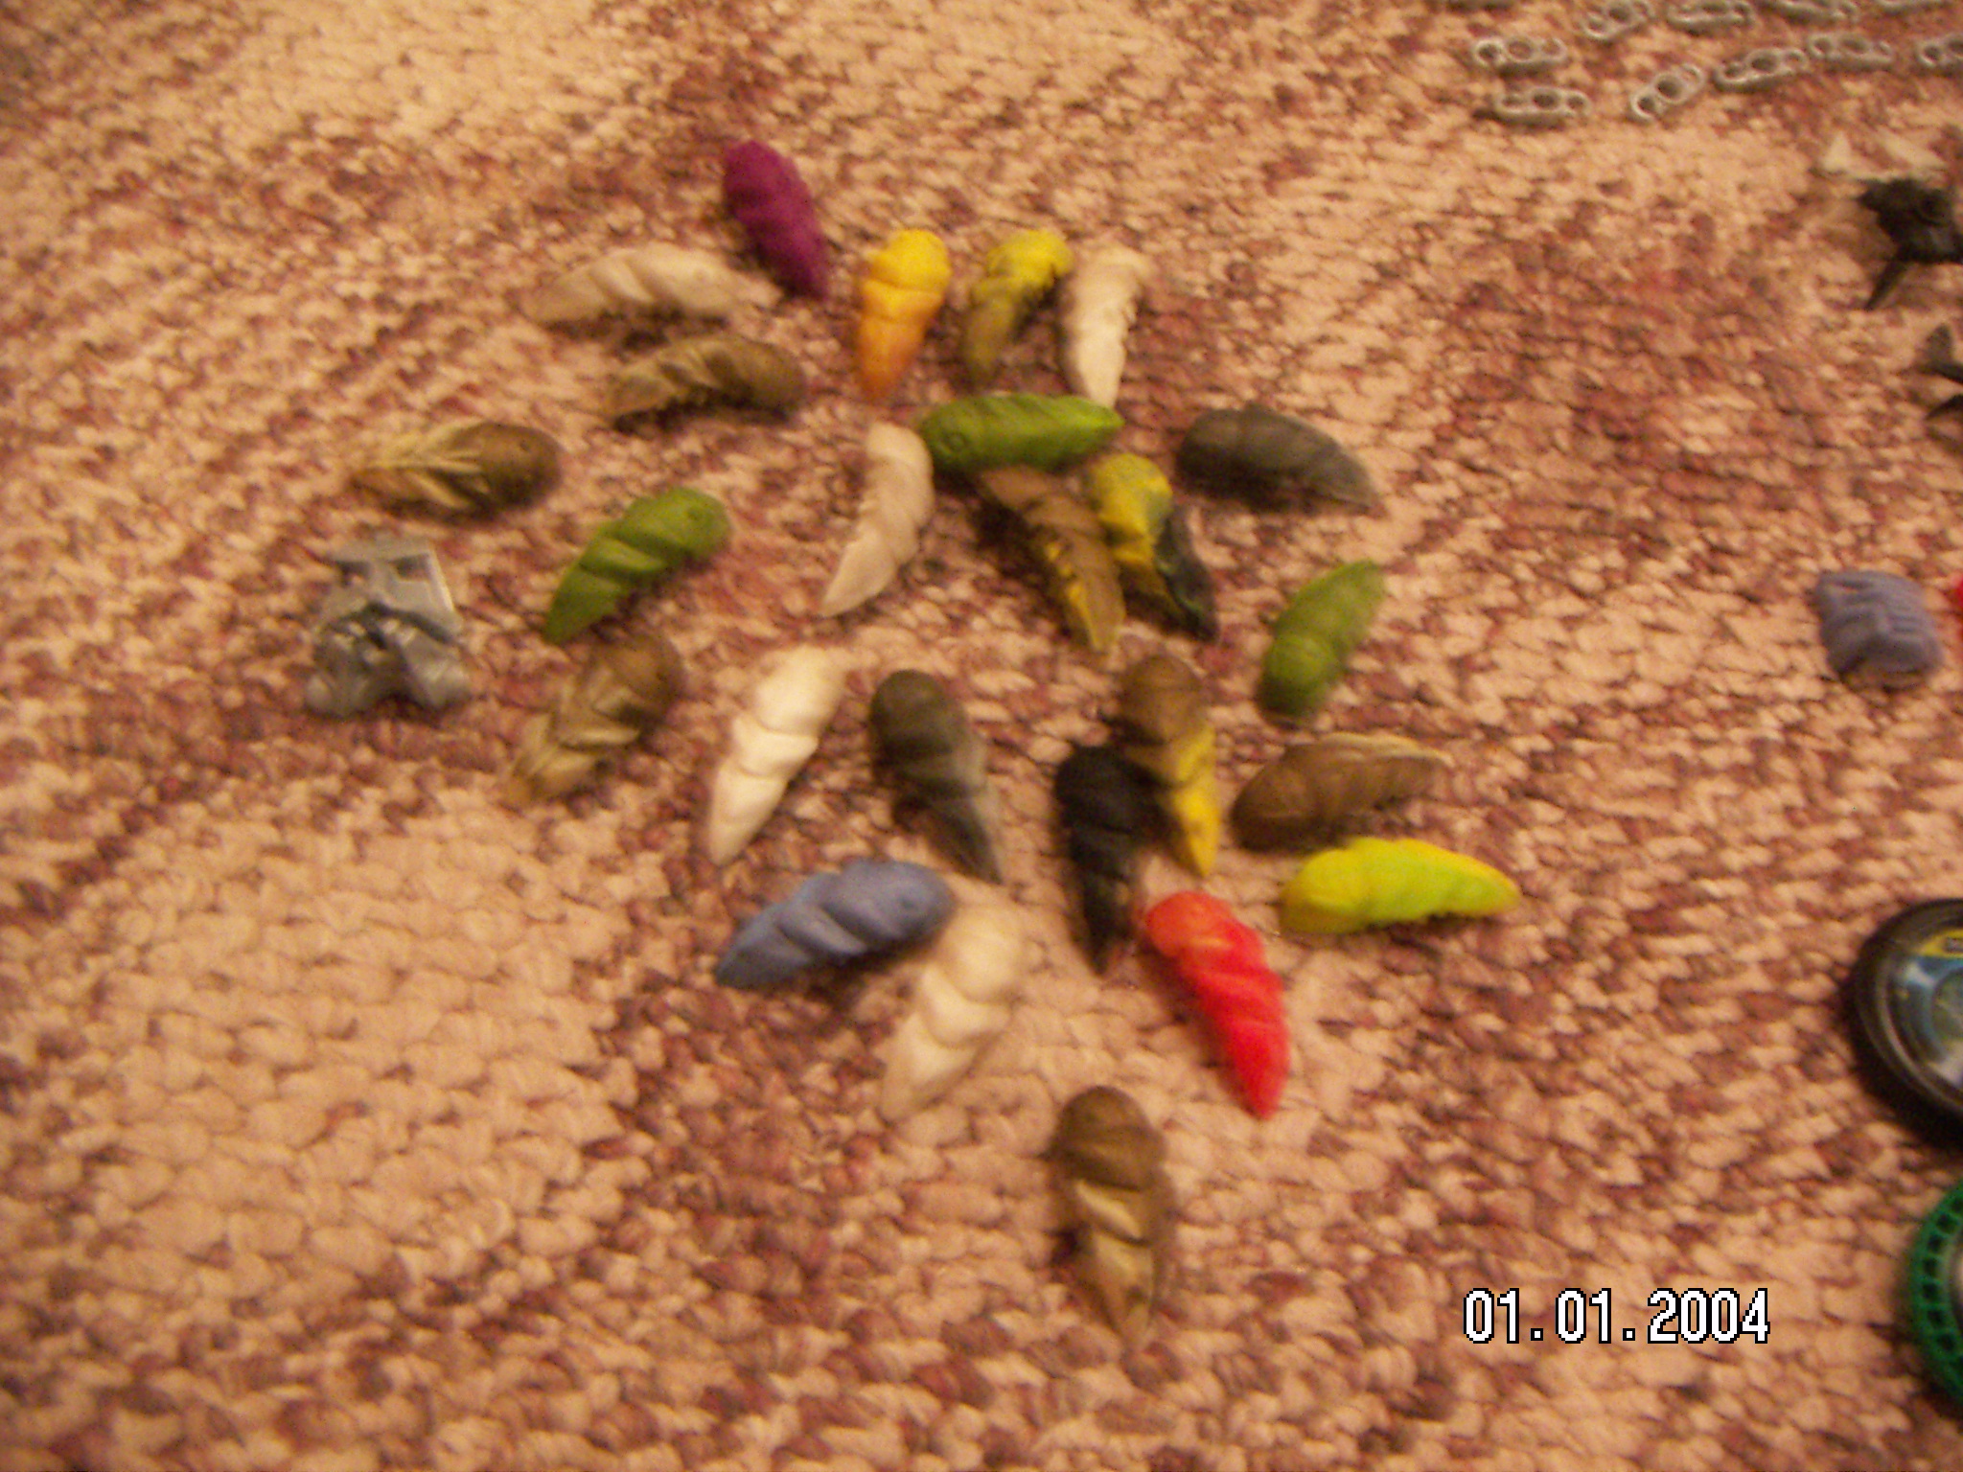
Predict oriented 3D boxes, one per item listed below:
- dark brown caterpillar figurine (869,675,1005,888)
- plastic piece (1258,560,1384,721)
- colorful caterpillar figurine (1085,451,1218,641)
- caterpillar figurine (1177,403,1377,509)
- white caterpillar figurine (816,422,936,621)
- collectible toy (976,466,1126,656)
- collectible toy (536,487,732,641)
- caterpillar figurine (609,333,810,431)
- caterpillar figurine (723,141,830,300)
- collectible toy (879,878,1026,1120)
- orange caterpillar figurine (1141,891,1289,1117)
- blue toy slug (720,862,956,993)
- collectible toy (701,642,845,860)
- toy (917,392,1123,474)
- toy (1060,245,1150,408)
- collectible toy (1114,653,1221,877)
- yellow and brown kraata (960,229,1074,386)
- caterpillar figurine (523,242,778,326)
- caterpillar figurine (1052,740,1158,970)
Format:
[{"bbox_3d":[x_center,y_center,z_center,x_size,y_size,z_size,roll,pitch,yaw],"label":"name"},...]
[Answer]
[{"bbox_3d":[-0.009,0.007,0.409,0.018,0.015,0.046,-20,62,-12],"label":"dark brown caterpillar figurine"},{"bbox_3d":[0.080,-0.024,0.464,0.017,0.015,0.051,27,62,16],"label":"plastic piece"},{"bbox_3d":[0.037,-0.041,0.437,0.017,0.015,0.046,-18,62,-11],"label":"colorful caterpillar figurine"},{"bbox_3d":[0.071,-0.067,0.491,0.050,0.015,0.017,13,59,8],"label":"caterpillar figurine"},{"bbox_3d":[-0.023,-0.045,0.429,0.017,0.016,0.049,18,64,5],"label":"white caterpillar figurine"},{"bbox_3d":[0.016,-0.040,0.435,0.017,0.016,0.047,-22,62,-12],"label":"collectible toy"},{"bbox_3d":[-0.074,-0.037,0.433,0.046,0.015,0.017,-35,66,-19],"label":"collectible toy"},{"bbox_3d":[-0.068,-0.088,0.504,0.051,0.015,0.017,-12,59,-8],"label":"caterpillar figurine"},{"bbox_3d":[-0.046,-0.117,0.464,0.018,0.016,0.048,-21,67,-14],"label":"caterpillar figurine"},{"bbox_3d":[-0.007,0.053,0.416,0.017,0.015,0.053,22,61,13],"label":"collectible toy"},{"bbox_3d":[0.044,0.051,0.385,0.019,0.016,0.046,-19,66,-13],"label":"orange caterpillar figurine"},{"bbox_3d":[-0.029,0.035,0.392,0.046,0.015,0.017,-19,62,-11],"label":"blue toy slug"},{"bbox_3d":[-0.046,0.003,0.447,0.017,0.015,0.054,22,60,13],"label":"collectible toy"},{"bbox_3d":[0.009,-0.066,0.442,0.045,0.016,0.018,-6,64,-7],"label":"toy"},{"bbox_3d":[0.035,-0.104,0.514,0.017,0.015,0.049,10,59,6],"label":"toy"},{"bbox_3d":[0.044,0.005,0.446,0.017,0.015,0.052,-8,58,-5],"label":"collectible toy"},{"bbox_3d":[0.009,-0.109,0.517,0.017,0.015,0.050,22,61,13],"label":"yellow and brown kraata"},{"bbox_3d":[-0.087,-0.114,0.520,0.055,0.015,0.017,-5,58,-3],"label":"caterpillar figurine"},{"bbox_3d":[0.023,0.022,0.400,0.017,0.015,0.045,1,60,0],"label":"caterpillar figurine"}]

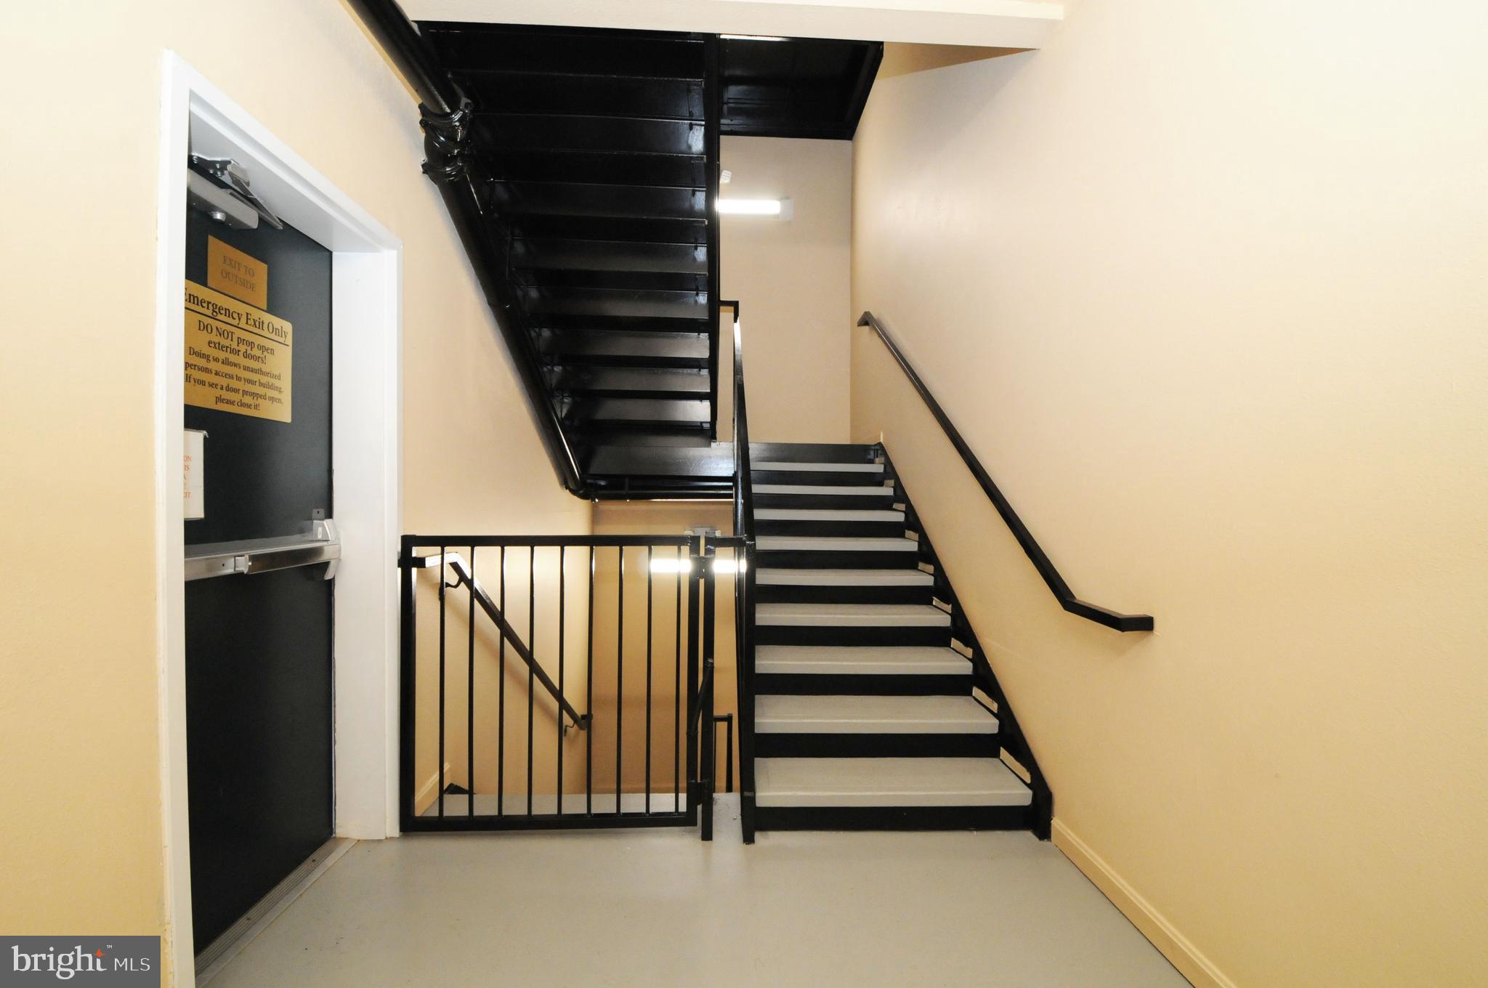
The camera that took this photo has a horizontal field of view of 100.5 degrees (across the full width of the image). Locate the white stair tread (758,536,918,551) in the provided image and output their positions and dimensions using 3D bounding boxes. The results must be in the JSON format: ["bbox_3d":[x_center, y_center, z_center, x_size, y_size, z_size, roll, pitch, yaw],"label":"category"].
[{"bbox_3d":[0.515,0.304,3.754,1.008,0.050,0.287,0,1,-2],"label":"white stair tread"}]

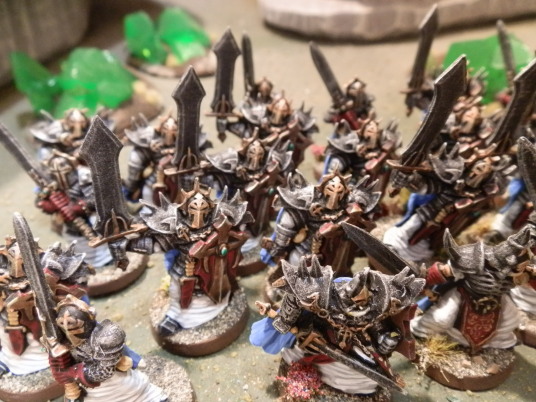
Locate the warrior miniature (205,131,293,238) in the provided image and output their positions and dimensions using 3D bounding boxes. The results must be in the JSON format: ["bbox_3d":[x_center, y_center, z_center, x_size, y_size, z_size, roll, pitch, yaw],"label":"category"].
[{"bbox_3d":[-0.005,-0.004,0.140,0.028,0.037,0.022,-5,33,-3],"label":"warrior miniature"}]

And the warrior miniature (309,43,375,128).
[{"bbox_3d":[0.034,-0.035,0.178,0.035,0.061,0.032,3,33,10],"label":"warrior miniature"}]

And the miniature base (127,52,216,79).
[{"bbox_3d":[-0.078,-0.121,0.372,0.080,0.008,0.076,-3,33,0],"label":"miniature base"}]

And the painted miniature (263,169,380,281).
[{"bbox_3d":[0.015,0.009,0.124,0.033,0.047,0.031,-2,33,2],"label":"painted miniature"}]

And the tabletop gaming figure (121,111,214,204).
[{"bbox_3d":[-0.037,-0.011,0.161,0.034,0.047,0.031,-6,33,-5],"label":"tabletop gaming figure"}]

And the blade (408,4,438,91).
[{"bbox_3d":[0.061,-0.060,0.172,0.010,0.033,0.003,-14,38,-30],"label":"blade"}]

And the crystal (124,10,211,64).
[{"bbox_3d":[-0.082,-0.137,0.356,0.070,0.042,0.034,-3,33,0],"label":"crystal"}]

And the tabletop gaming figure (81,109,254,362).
[{"bbox_3d":[-0.025,0.007,0.113,0.043,0.066,0.032,-6,33,-4],"label":"tabletop gaming figure"}]

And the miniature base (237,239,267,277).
[{"bbox_3d":[-0.011,0.015,0.156,0.030,0.005,0.030,-3,33,0],"label":"miniature base"}]

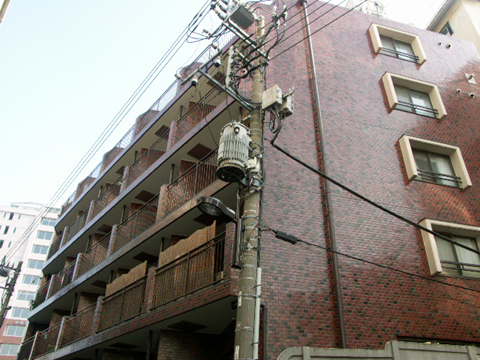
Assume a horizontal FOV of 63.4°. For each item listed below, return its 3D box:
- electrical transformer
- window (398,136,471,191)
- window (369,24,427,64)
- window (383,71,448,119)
[{"bbox_3d":[-0.133,-0.584,8.221,0.626,1.124,0.626,3,-33,-2],"label":"electrical transformer"},{"bbox_3d":[5.704,-0.483,11.337,1.970,1.410,0.280,9,-34,-11],"label":"window"},{"bbox_3d":[5.840,-4.997,14.374,1.970,1.410,0.280,9,-34,-11],"label":"window"},{"bbox_3d":[5.778,-2.753,12.844,1.970,1.410,0.280,9,-34,-11],"label":"window"}]

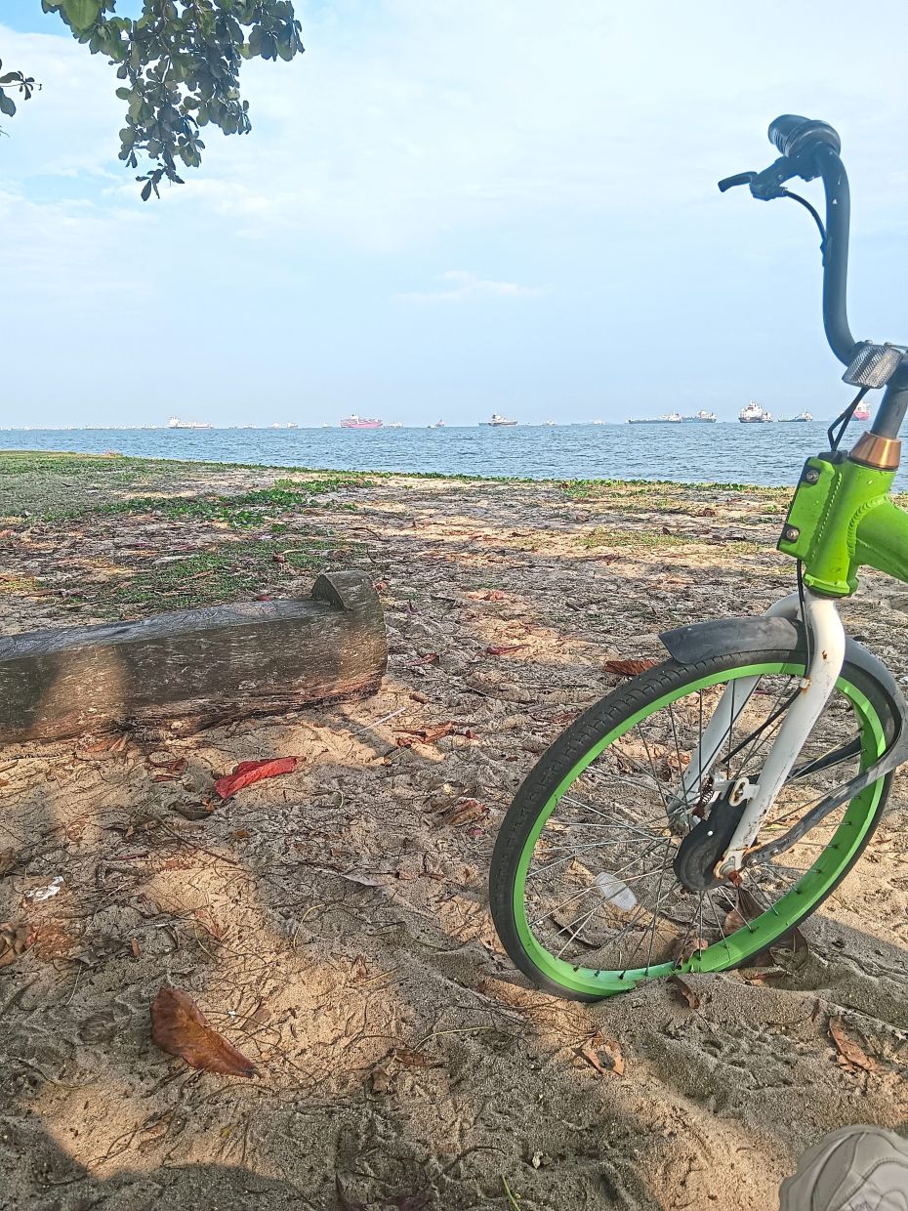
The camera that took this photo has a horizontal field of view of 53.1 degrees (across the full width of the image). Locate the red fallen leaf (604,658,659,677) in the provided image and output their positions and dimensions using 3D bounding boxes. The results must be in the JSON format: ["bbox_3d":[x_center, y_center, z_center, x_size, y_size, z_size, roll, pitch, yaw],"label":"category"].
[{"bbox_3d":[0.569,0.190,2.878,0.190,0.040,0.095,-1,11,0],"label":"red fallen leaf"}]

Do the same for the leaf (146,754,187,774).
[{"bbox_3d":[-0.656,0.365,2.089,0.095,0.025,0.060,-1,11,-3],"label":"leaf"}]

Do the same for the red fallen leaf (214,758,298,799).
[{"bbox_3d":[-0.436,0.372,2.025,0.078,0.032,0.215,9,15,40],"label":"red fallen leaf"}]

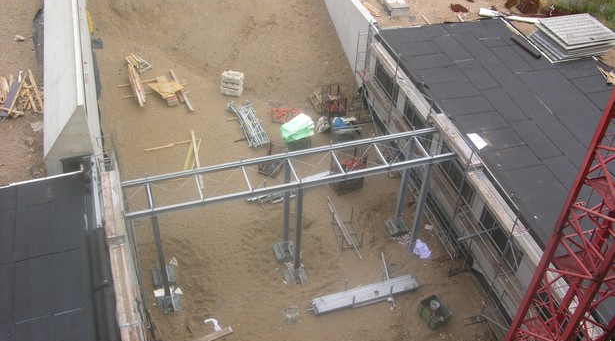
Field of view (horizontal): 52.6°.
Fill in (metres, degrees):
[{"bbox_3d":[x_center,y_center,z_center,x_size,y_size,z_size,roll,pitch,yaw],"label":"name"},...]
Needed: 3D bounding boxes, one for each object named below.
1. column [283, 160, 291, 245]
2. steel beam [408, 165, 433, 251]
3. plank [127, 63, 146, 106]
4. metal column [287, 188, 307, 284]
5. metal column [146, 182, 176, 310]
[{"bbox_3d":[-0.638,1.198,19.831,0.165,3.726,0.165,-10,41,-15],"label":"column"},{"bbox_3d":[3.649,1.224,19.963,0.165,3.791,0.165,-10,41,-15],"label":"steel beam"},{"bbox_3d":[-7.686,-3.797,28.007,0.316,0.300,3.269,-12,41,-17],"label":"plank"},{"bbox_3d":[-0.251,2.000,18.797,0.165,3.826,0.165,-10,41,-15],"label":"metal column"},{"bbox_3d":[-4.125,2.631,17.739,0.165,3.950,0.165,-10,41,-15],"label":"metal column"}]

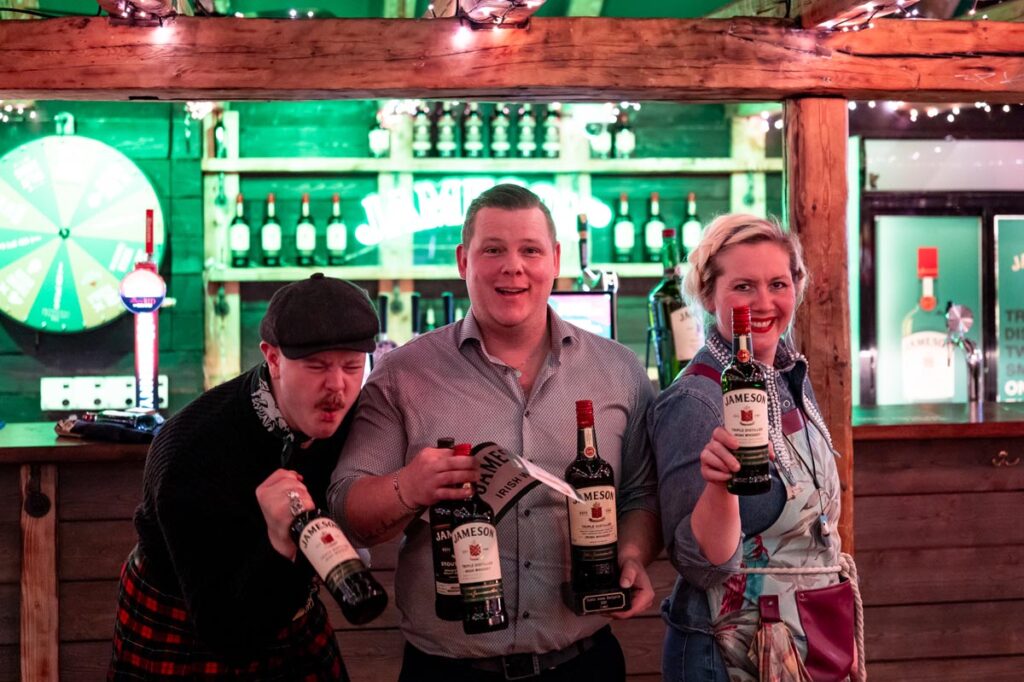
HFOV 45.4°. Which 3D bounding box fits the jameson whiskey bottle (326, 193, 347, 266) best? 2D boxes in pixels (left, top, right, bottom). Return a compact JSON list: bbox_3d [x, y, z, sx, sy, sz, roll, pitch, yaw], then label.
[{"bbox_3d":[-0.708,-0.448,4.939,0.076,0.293,0.076,0,1,-7],"label":"jameson whiskey bottle"}]

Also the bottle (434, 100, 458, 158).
[{"bbox_3d":[-0.265,-0.879,4.988,0.076,0.293,0.076,0,1,-5],"label":"bottle"}]

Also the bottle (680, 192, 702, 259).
[{"bbox_3d":[0.749,-0.473,5.102,0.076,0.293,0.076,0,1,-5],"label":"bottle"}]

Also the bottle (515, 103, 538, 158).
[{"bbox_3d":[0.059,-0.896,5.071,0.077,0.290,0.077,-1,1,-6],"label":"bottle"}]

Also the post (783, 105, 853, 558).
[{"bbox_3d":[0.798,0.382,3.173,0.126,2.000,0.126,-1,1,-6],"label":"post"}]

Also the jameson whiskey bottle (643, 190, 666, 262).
[{"bbox_3d":[0.597,-0.470,5.085,0.076,0.293,0.076,0,1,-5],"label":"jameson whiskey bottle"}]

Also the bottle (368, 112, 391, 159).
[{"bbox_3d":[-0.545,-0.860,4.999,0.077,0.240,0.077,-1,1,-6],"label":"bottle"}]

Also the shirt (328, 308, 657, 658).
[{"bbox_3d":[-0.034,0.241,2.130,0.560,0.590,0.340,-1,1,-3],"label":"shirt"}]

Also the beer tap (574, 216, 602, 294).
[{"bbox_3d":[0.213,-0.241,3.400,0.095,0.235,0.050,0,1,35],"label":"beer tap"}]

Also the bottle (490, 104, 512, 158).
[{"bbox_3d":[-0.049,-0.894,5.058,0.077,0.290,0.077,-1,1,-6],"label":"bottle"}]

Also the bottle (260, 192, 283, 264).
[{"bbox_3d":[-0.966,-0.444,4.910,0.076,0.293,0.076,0,1,-7],"label":"bottle"}]

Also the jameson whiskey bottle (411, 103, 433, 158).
[{"bbox_3d":[-0.374,-0.888,5.019,0.077,0.290,0.077,-1,1,-6],"label":"jameson whiskey bottle"}]

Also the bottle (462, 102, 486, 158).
[{"bbox_3d":[-0.159,-0.892,5.045,0.077,0.290,0.077,-1,1,-6],"label":"bottle"}]

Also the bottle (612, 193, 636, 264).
[{"bbox_3d":[0.467,-0.468,5.070,0.076,0.293,0.076,0,1,-5],"label":"bottle"}]

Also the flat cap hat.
[{"bbox_3d":[-0.334,-0.046,2.120,0.200,0.125,0.255,-1,16,-22],"label":"flat cap hat"}]

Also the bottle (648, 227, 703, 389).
[{"bbox_3d":[0.437,-0.054,3.200,0.143,0.480,0.143,-6,-1,-37],"label":"bottle"}]

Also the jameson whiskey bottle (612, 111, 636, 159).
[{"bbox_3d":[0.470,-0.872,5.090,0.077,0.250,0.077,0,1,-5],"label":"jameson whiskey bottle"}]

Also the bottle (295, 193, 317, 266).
[{"bbox_3d":[-0.838,-0.449,4.958,0.077,0.297,0.077,-1,1,-6],"label":"bottle"}]

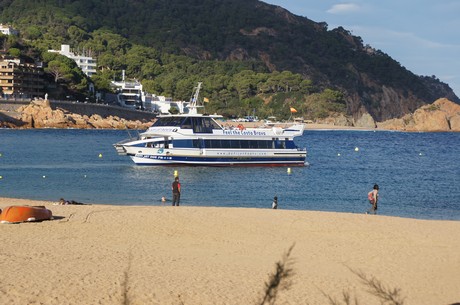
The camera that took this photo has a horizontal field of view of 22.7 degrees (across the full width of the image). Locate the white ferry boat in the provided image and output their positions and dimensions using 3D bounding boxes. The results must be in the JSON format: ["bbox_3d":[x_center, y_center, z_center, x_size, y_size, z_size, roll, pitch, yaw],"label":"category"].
[{"bbox_3d":[-2.404,-3.330,138.000,22.300,9.700,6.800,0,2,-17],"label":"white ferry boat"}]

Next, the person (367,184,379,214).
[{"bbox_3d":[8.006,2.641,64.500,0.570,1.660,0.460,0,2,-24],"label":"person"}]

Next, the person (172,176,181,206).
[{"bbox_3d":[-3.146,2.323,67.500,0.480,1.740,0.340,1,2,14],"label":"person"}]

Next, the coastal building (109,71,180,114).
[{"bbox_3d":[-38.186,-27.439,525.000,29.000,18.000,18.000,0,2,-18],"label":"coastal building"}]

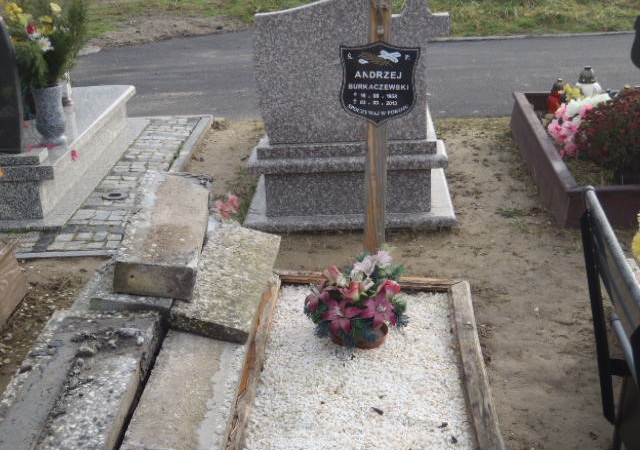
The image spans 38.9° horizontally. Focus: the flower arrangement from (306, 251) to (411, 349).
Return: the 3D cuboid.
[{"bbox_3d":[0.124,0.247,3.070,0.350,0.310,0.290,0,21,0],"label":"flower arrangement"}]

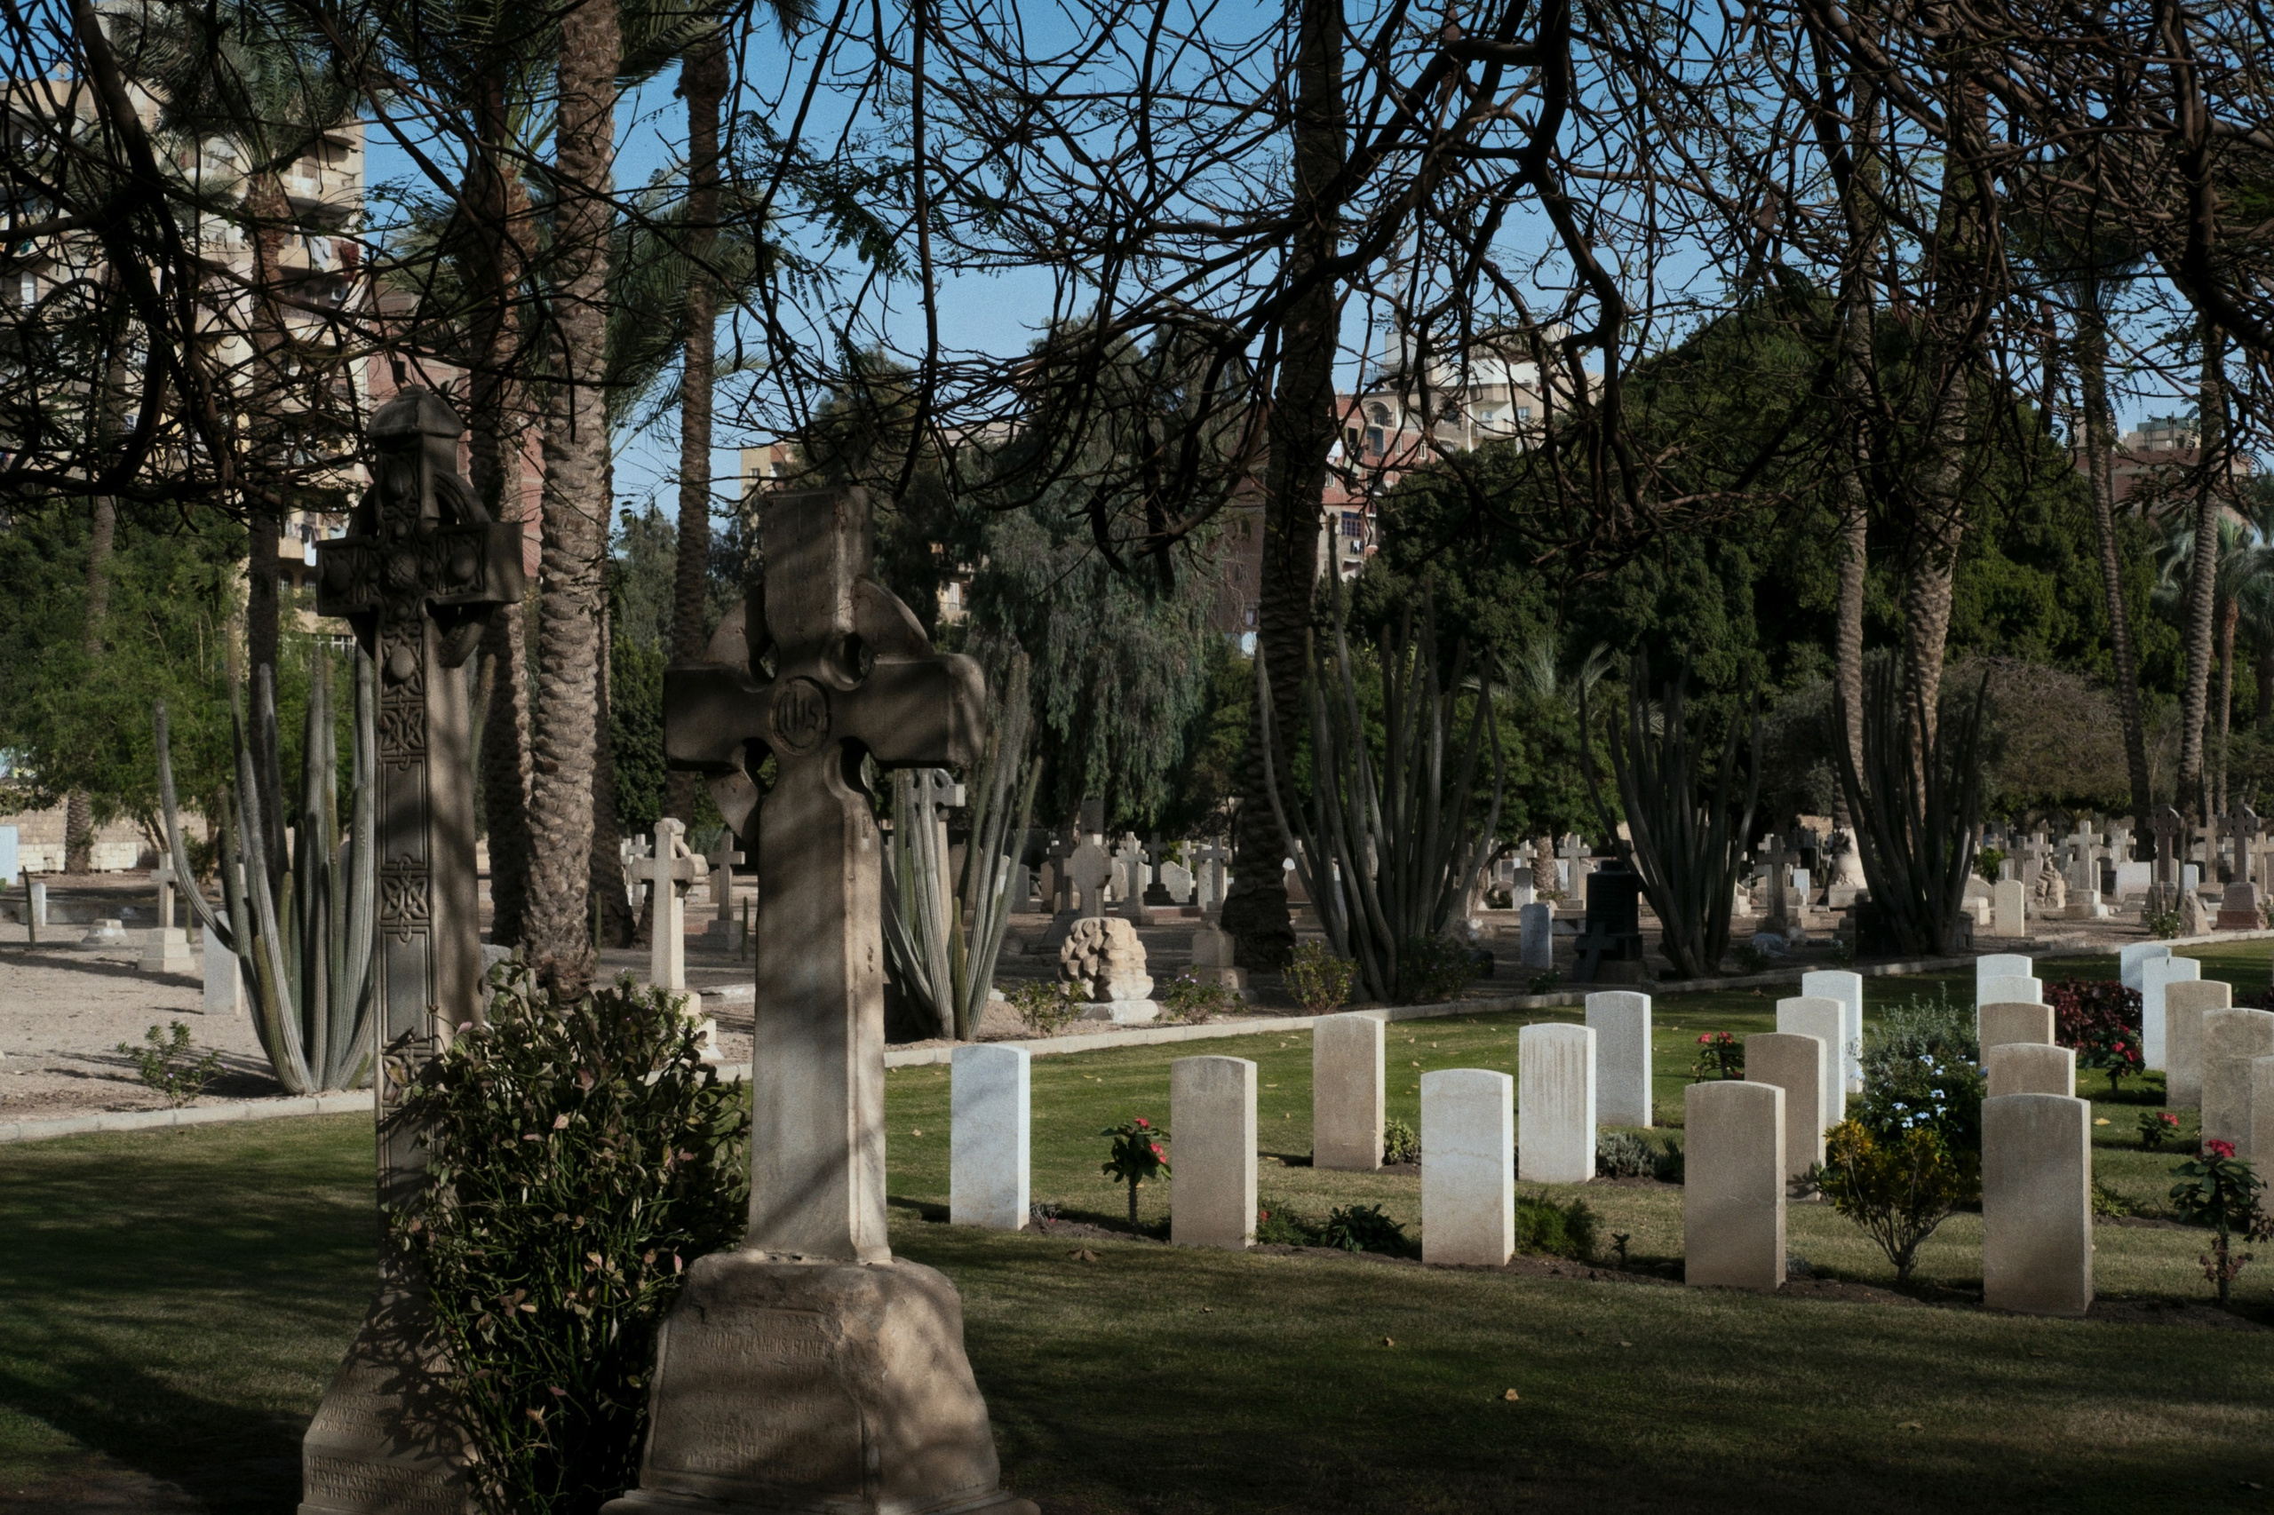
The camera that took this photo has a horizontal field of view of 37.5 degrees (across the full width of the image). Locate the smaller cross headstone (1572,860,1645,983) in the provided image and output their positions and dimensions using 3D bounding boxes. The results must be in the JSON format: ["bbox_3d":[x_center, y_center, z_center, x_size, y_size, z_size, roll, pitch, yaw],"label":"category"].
[{"bbox_3d":[5.110,1.762,36.212,0.640,1.320,0.420,-1,-1,37],"label":"smaller cross headstone"}]

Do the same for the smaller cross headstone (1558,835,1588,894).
[{"bbox_3d":[7.637,1.926,58.500,0.580,1.200,0.180,-1,-1,37],"label":"smaller cross headstone"}]

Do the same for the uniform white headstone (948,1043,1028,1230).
[{"bbox_3d":[-0.650,1.680,14.854,0.381,0.800,0.080,-1,-1,34],"label":"uniform white headstone"}]

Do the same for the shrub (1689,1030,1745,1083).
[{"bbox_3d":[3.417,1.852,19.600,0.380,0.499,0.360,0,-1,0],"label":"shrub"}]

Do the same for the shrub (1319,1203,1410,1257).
[{"bbox_3d":[0.999,2.028,14.602,0.400,0.220,0.360,0,-1,0],"label":"shrub"}]

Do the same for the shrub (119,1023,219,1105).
[{"bbox_3d":[-6.011,1.899,20.800,0.630,0.530,0.550,0,-1,0],"label":"shrub"}]

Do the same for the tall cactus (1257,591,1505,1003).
[{"bbox_3d":[2.443,0.241,33.600,2.450,4.406,2.300,0,-1,0],"label":"tall cactus"}]

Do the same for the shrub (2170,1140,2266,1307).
[{"bbox_3d":[4.182,1.789,12.956,0.390,0.640,0.380,0,-1,15],"label":"shrub"}]

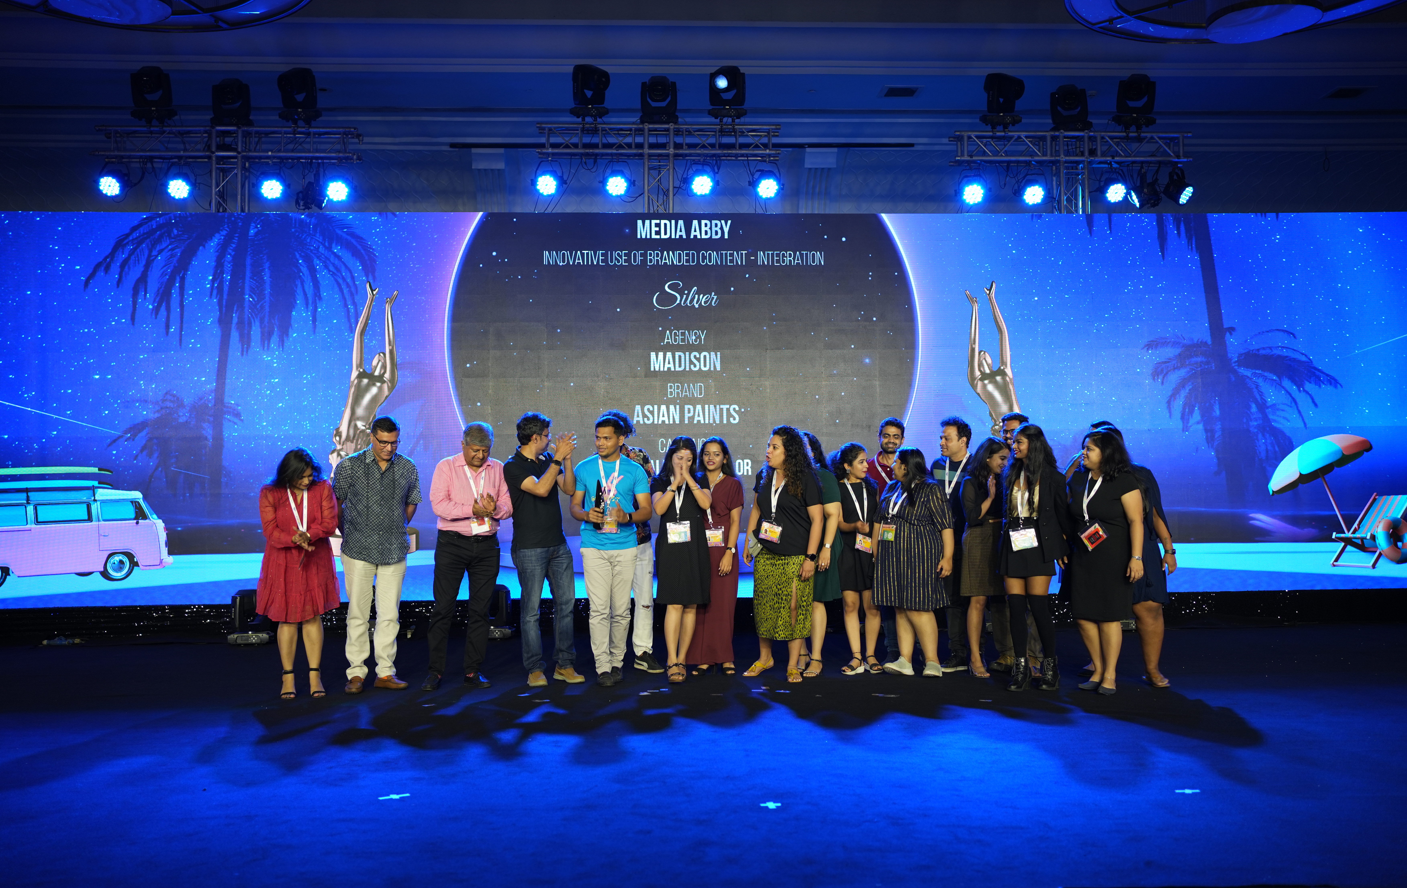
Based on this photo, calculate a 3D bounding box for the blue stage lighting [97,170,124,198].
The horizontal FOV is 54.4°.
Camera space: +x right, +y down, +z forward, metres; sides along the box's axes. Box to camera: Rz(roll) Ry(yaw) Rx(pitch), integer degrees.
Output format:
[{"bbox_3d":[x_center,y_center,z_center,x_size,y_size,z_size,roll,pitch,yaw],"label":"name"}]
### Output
[{"bbox_3d":[-5.461,-2.399,12.613,0.250,0.260,0.240,-1,23,1],"label":"blue stage lighting"}]

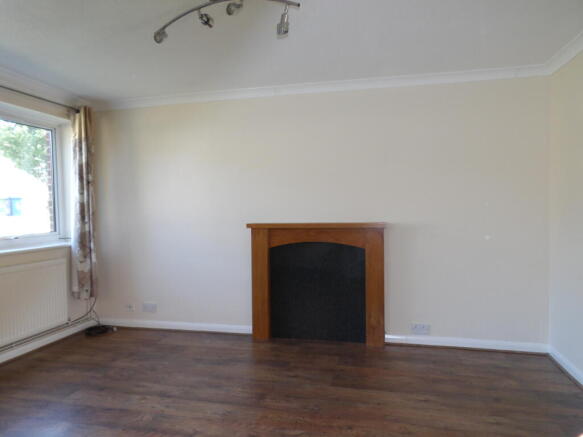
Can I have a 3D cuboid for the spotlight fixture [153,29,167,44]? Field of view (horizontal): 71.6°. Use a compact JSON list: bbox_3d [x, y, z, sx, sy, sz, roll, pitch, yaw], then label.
[{"bbox_3d":[-0.734,-1.016,2.268,0.058,0.065,0.078,0,19,34],"label":"spotlight fixture"}]

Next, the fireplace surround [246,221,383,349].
[{"bbox_3d":[0.224,0.577,3.600,1.219,1.060,0.207,0,1,14],"label":"fireplace surround"}]

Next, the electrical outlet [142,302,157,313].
[{"bbox_3d":[-1.443,0.914,4.109,0.150,0.088,0.014,0,1,14],"label":"electrical outlet"}]

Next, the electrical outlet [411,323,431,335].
[{"bbox_3d":[1.118,0.959,3.495,0.150,0.088,0.014,0,1,14],"label":"electrical outlet"}]

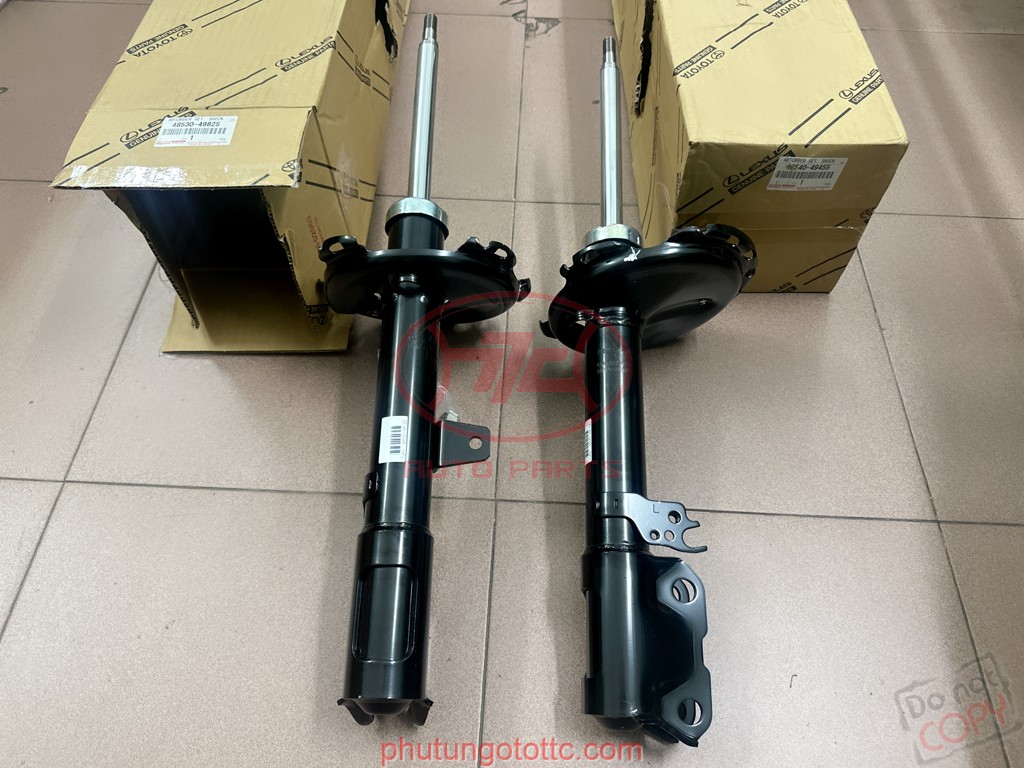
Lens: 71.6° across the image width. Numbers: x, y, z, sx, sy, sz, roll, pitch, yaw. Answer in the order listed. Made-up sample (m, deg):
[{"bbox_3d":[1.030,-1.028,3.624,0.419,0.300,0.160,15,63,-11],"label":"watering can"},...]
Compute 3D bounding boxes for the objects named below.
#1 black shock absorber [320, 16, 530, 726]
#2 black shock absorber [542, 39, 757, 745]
[{"bbox_3d":[-0.082,-0.071,0.669,0.198,0.186,0.716,0,66,0],"label":"black shock absorber"},{"bbox_3d":[0.131,-0.065,0.662,0.198,0.184,0.718,2,66,1],"label":"black shock absorber"}]

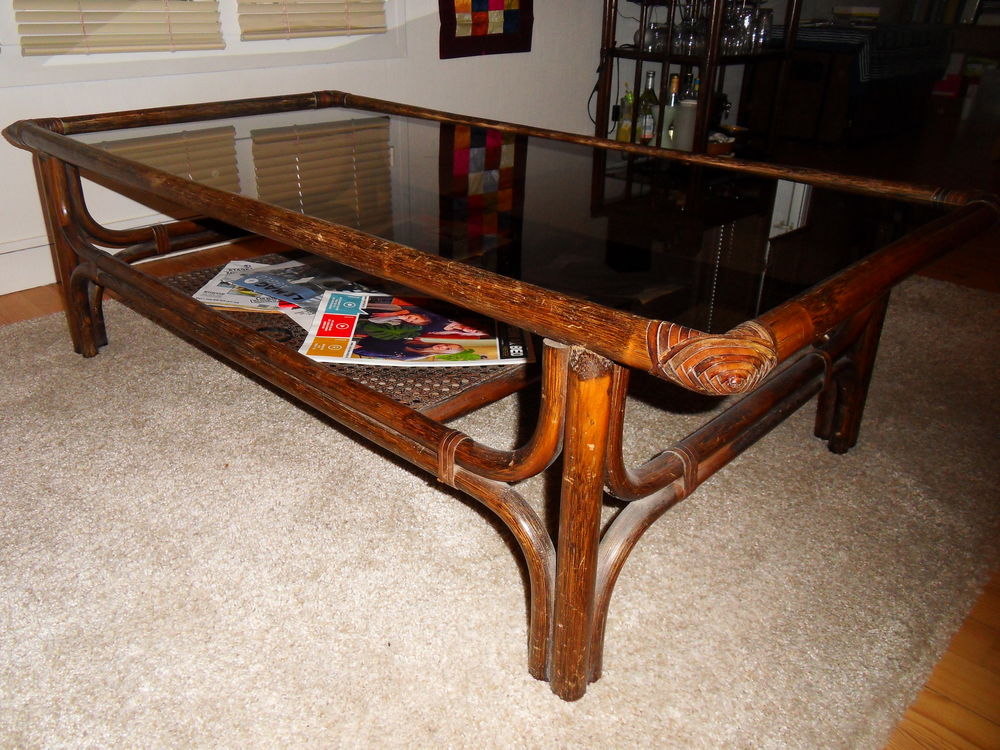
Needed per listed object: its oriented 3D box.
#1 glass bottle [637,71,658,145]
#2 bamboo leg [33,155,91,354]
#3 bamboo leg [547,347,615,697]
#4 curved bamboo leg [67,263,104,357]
[{"bbox_3d":[0.641,-1.153,3.380,0.077,0.305,0.077,1,25,0],"label":"glass bottle"},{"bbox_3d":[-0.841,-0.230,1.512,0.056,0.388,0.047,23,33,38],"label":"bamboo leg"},{"bbox_3d":[0.076,0.156,0.737,0.043,0.393,0.043,1,25,-1],"label":"bamboo leg"},{"bbox_3d":[-0.804,-0.127,1.516,0.097,0.201,0.037,23,33,38],"label":"curved bamboo leg"}]

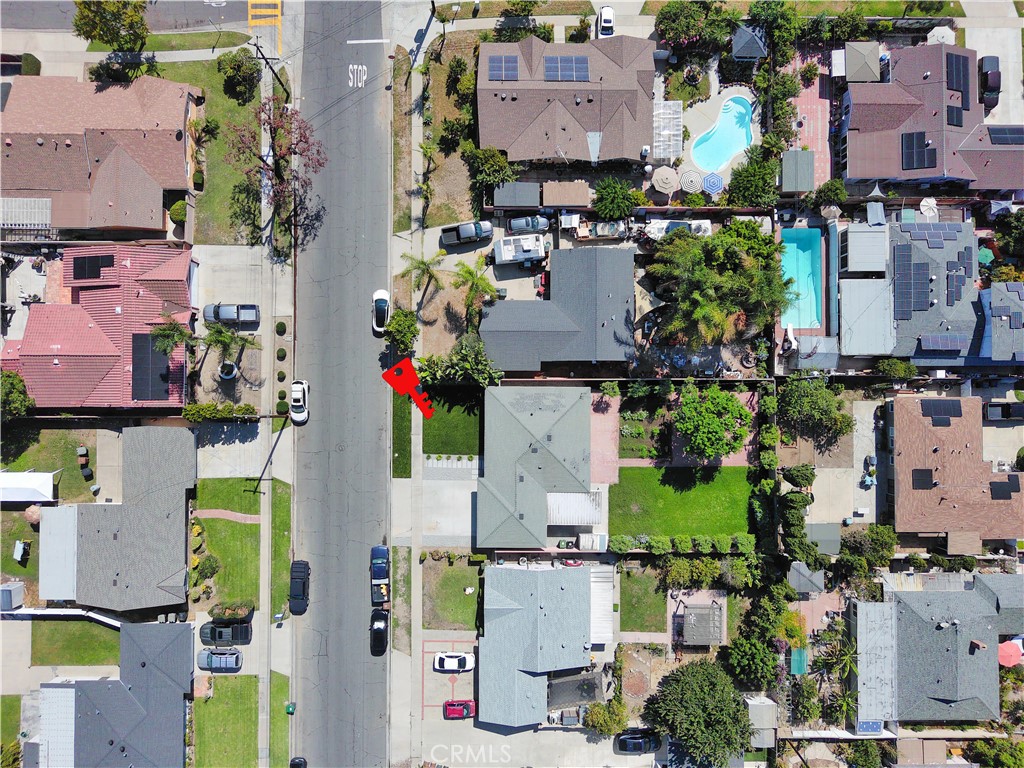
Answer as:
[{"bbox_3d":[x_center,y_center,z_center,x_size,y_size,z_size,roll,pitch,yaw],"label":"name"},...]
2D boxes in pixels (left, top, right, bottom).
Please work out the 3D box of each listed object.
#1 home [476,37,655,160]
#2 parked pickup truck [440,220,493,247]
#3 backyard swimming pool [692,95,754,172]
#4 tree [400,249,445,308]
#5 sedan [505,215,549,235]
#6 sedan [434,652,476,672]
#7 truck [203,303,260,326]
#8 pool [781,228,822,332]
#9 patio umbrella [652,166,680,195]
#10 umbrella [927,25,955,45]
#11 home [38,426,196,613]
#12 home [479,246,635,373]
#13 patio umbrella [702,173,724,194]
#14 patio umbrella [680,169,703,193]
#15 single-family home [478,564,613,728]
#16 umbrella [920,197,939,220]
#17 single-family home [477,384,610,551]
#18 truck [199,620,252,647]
[{"bbox_3d":[5.900,-30.050,72.750,18.800,4.500,12.850,0,90,0],"label":"home"},{"bbox_3d":[-4.780,-16.430,74.100,5.600,1.800,1.900,-10,90,0],"label":"parked pickup truck"},{"bbox_3d":[24.560,-28.120,78.120,5.500,1.500,9.100,35,88,0],"label":"backyard swimming pool"},{"bbox_3d":[-9.450,-11.790,73.500,5.000,5.800,4.900,0,88,-1],"label":"tree"},{"bbox_3d":[1.840,-17.660,76.030,4.600,1.480,1.820,-2,88,-1],"label":"sedan"},{"bbox_3d":[-6.220,30.420,74.600,4.500,1.430,1.800,0,88,-1],"label":"sedan"},{"bbox_3d":[-30.550,-7.650,74.050,5.900,1.900,2.000,0,90,0],"label":"truck"},{"bbox_3d":[31.900,-11.600,75.700,4.500,1.500,11.300,0,90,0],"label":"pool"},{"bbox_3d":[17.060,-22.410,75.840,3.100,2.600,3.100,0,88,-1],"label":"patio umbrella"},{"bbox_3d":[47.920,-38.290,76.790,3.100,2.600,3.100,0,88,-1],"label":"umbrella"},{"bbox_3d":[-42.000,14.000,72.800,16.700,4.400,19.000,0,90,0],"label":"home"},{"bbox_3d":[4.870,-8.000,74.290,16.800,4.500,13.300,0,88,-1],"label":"home"},{"bbox_3d":[21.580,-21.490,73.800,2.150,2.400,2.350,0,90,0],"label":"patio umbrella"},{"bbox_3d":[19.280,-21.670,73.800,2.400,2.450,2.450,0,90,0],"label":"patio umbrella"},{"bbox_3d":[3.690,27.750,72.800,14.300,4.400,16.400,0,90,0],"label":"single-family home"},{"bbox_3d":[44.790,-18.940,73.800,2.000,2.400,2.150,0,90,0],"label":"umbrella"},{"bbox_3d":[2.950,9.050,73.690,13.400,4.700,17.500,0,88,-1],"label":"single-family home"},{"bbox_3d":[-31.130,26.960,74.050,5.750,1.860,2.000,0,88,-1],"label":"truck"}]

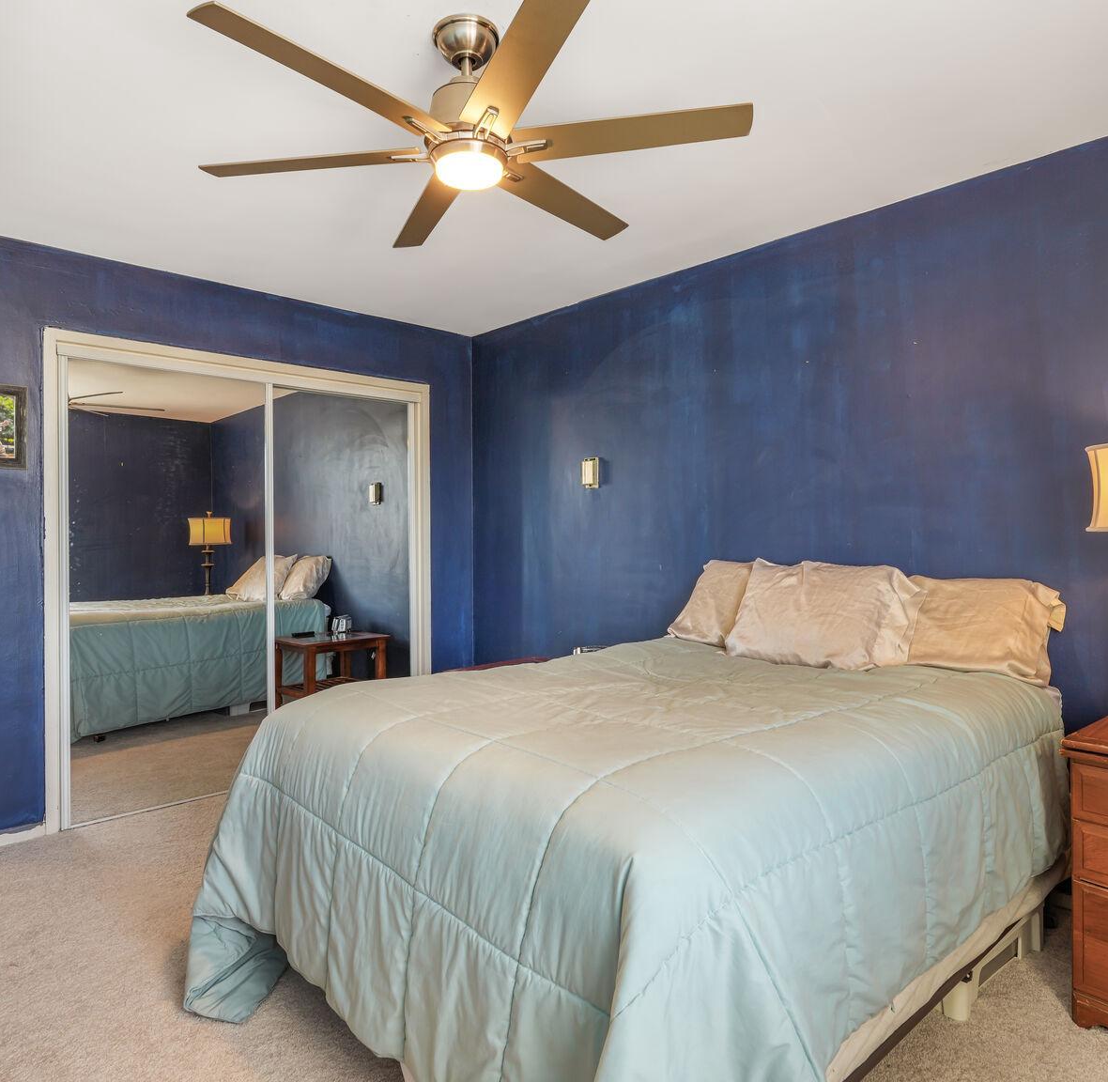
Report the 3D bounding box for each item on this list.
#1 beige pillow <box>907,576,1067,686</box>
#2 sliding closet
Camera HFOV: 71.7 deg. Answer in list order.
[{"bbox_3d":[1.282,0.274,2.526,0.640,0.390,0.160,0,-32,47],"label":"beige pillow"},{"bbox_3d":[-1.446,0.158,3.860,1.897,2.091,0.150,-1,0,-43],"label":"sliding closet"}]

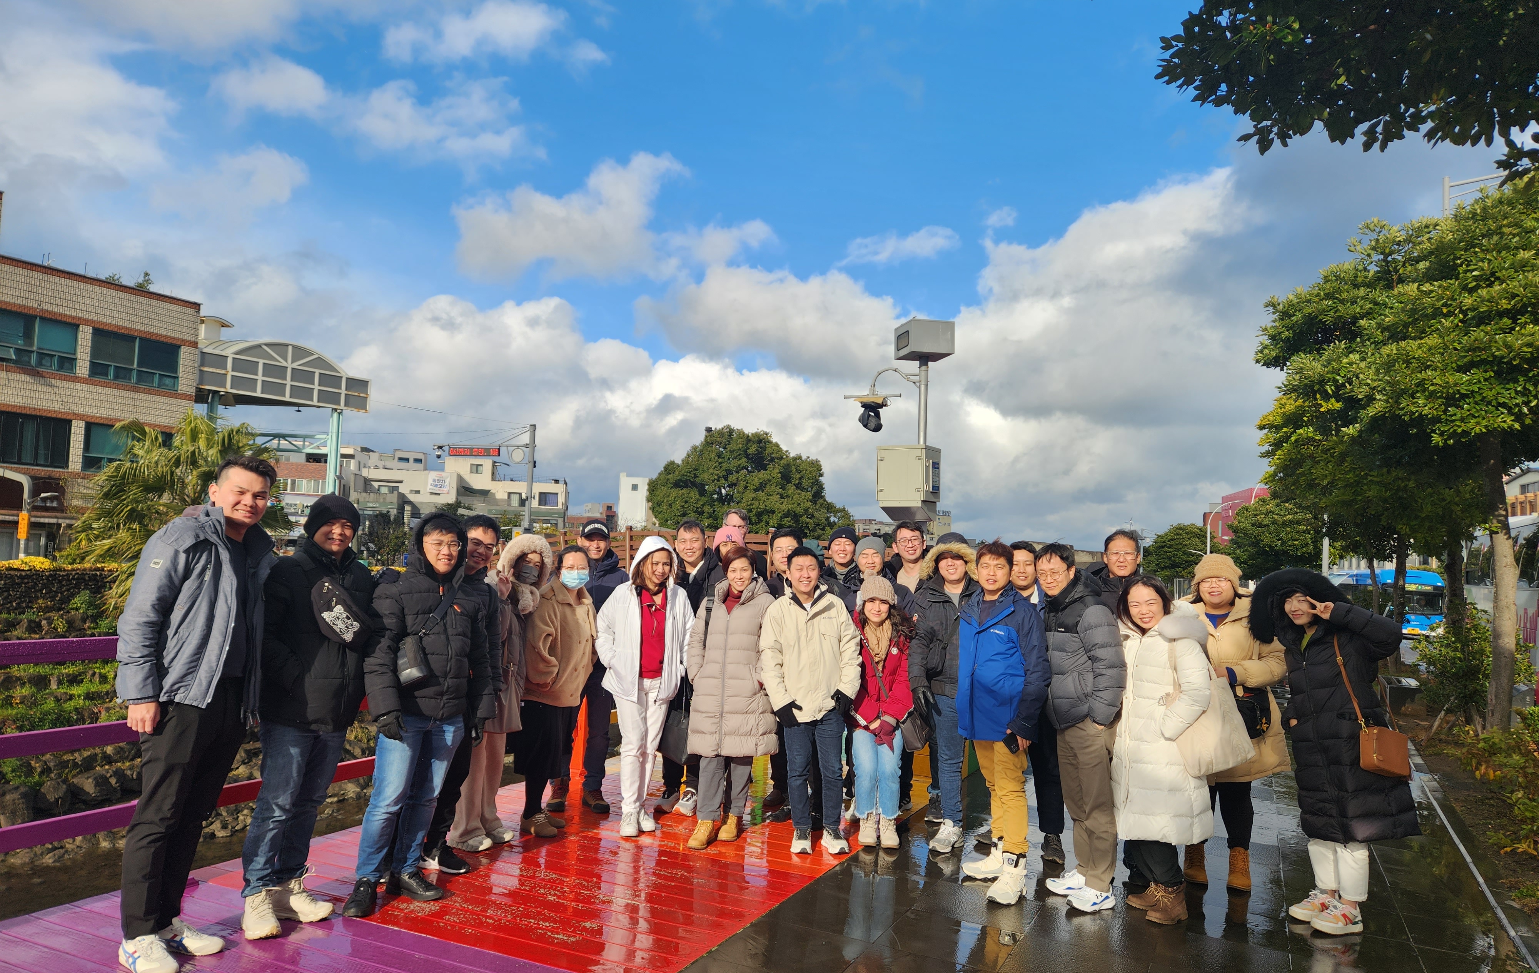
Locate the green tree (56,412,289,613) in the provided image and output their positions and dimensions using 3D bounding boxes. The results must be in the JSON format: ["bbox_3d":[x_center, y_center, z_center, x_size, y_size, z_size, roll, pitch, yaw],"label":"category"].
[{"bbox_3d":[-9.300,0.700,16.000,3.200,3.700,3.200,3,-5,0],"label":"green tree"}]

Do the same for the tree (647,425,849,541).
[{"bbox_3d":[-0.800,1.240,43.000,8.500,7.500,8.200,3,-5,0],"label":"tree"}]

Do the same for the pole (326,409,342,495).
[{"bbox_3d":[-16.300,0.600,38.000,0.430,6.750,0.430,3,-5,0],"label":"pole"}]

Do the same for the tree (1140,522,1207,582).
[{"bbox_3d":[27.500,5.400,68.000,5.700,6.100,5.700,3,-5,0],"label":"tree"}]

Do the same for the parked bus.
[{"bbox_3d":[32.000,6.050,52.500,2.500,3.350,11.000,1,-5,22],"label":"parked bus"}]

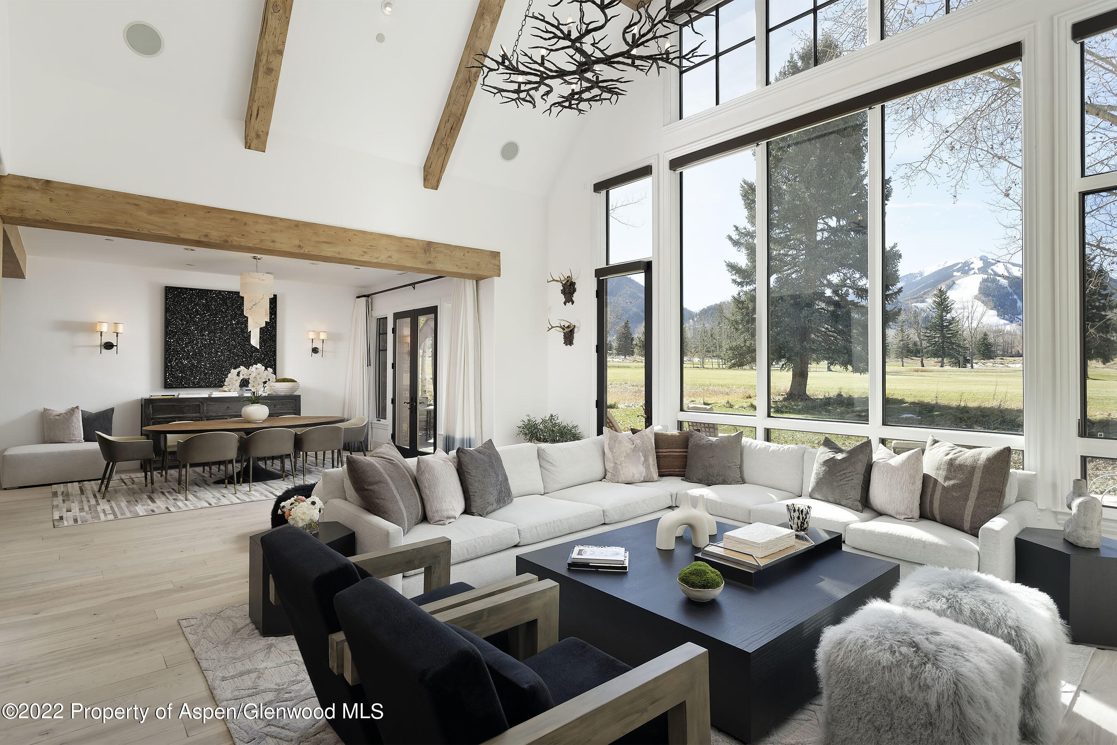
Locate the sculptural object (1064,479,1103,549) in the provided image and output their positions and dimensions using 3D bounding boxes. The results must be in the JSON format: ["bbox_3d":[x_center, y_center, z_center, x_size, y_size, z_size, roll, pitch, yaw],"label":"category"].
[{"bbox_3d":[2.977,0.789,3.348,0.175,0.370,0.160,0,1,42],"label":"sculptural object"}]

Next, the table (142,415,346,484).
[{"bbox_3d":[-4.088,1.047,7.888,2.430,0.755,1.320,0,0,-41],"label":"table"}]

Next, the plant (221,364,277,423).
[{"bbox_3d":[-4.098,0.270,7.841,0.620,0.780,0.460,0,1,-41],"label":"plant"}]

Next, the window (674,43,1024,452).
[{"bbox_3d":[2.297,-0.882,5.320,0.150,2.920,3.040,0,1,-41],"label":"window"}]

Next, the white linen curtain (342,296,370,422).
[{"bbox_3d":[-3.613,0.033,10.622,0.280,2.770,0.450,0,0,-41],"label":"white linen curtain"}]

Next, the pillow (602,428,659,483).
[{"bbox_3d":[0.673,0.765,5.450,0.500,0.510,0.170,0,-12,4],"label":"pillow"}]

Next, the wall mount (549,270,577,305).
[{"bbox_3d":[0.062,-1.102,7.735,0.240,0.440,0.370,0,0,-41],"label":"wall mount"}]

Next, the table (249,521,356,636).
[{"bbox_3d":[-1.513,1.199,3.500,0.530,0.480,0.610,0,0,-41],"label":"table"}]

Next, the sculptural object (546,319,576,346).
[{"bbox_3d":[0.054,-0.506,7.679,0.230,0.330,0.360,0,1,-41],"label":"sculptural object"}]

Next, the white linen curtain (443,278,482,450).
[{"bbox_3d":[-1.340,0.033,8.099,0.170,2.720,0.800,0,0,-41],"label":"white linen curtain"}]

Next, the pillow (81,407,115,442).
[{"bbox_3d":[-6.347,0.716,8.078,0.470,0.460,0.160,0,-15,-41],"label":"pillow"}]

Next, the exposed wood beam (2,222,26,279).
[{"bbox_3d":[-6.005,-1.398,6.318,0.300,0.310,3.820,0,0,-41],"label":"exposed wood beam"}]

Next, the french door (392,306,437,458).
[{"bbox_3d":[-2.266,0.206,9.350,0.080,2.400,1.460,0,0,-41],"label":"french door"}]

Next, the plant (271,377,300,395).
[{"bbox_3d":[-4.548,0.236,9.816,0.440,0.280,0.440,0,0,-41],"label":"plant"}]

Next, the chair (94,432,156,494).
[{"bbox_3d":[-5.182,1.057,7.038,0.560,0.760,0.590,0,1,-41],"label":"chair"}]

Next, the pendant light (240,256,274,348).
[{"bbox_3d":[-4.028,-0.923,7.875,0.410,1.230,0.410,0,0,-41],"label":"pendant light"}]

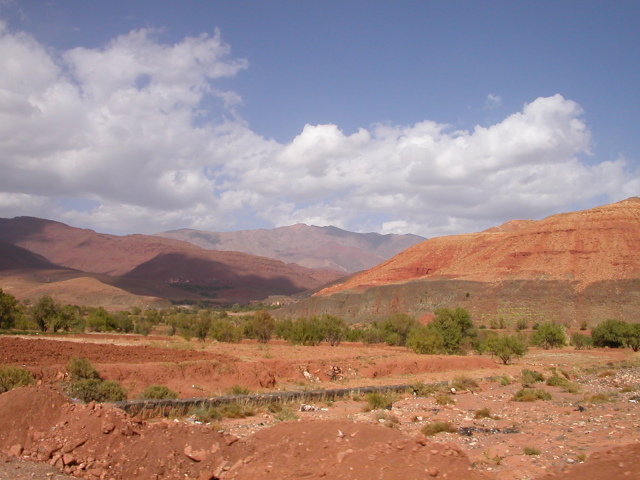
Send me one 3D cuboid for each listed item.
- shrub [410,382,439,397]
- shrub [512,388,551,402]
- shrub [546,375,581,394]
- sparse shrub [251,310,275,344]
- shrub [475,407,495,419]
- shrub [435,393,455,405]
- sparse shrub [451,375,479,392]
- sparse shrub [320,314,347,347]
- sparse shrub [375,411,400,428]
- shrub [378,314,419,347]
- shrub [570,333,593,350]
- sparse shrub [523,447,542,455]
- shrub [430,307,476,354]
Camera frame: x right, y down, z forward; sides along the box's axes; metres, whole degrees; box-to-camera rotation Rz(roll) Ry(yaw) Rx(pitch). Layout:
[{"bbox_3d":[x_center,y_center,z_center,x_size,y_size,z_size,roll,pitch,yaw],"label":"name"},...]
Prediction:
[{"bbox_3d":[4.764,6.794,31.188,1.296,0.559,1.166,0,-5,0],"label":"shrub"},{"bbox_3d":[9.116,6.674,29.487,1.664,0.500,1.498,0,-5,0],"label":"shrub"},{"bbox_3d":[11.372,6.722,31.951,1.611,0.838,1.450,0,-5,0],"label":"shrub"},{"bbox_3d":[-5.246,7.983,62.410,2.189,3.102,1.946,0,-5,0],"label":"sparse shrub"},{"bbox_3d":[6.078,6.359,25.277,0.752,0.386,0.677,0,-5,0],"label":"shrub"},{"bbox_3d":[5.443,6.929,29.906,0.874,0.525,0.779,0,-5,0],"label":"shrub"},{"bbox_3d":[7.128,7.079,33.746,1.381,0.888,1.225,0,-5,0],"label":"sparse shrub"},{"bbox_3d":[1.211,8.121,61.389,2.333,2.872,2.071,0,-5,0],"label":"sparse shrub"},{"bbox_3d":[2.306,6.113,23.376,0.905,0.539,0.815,0,-5,0],"label":"sparse shrub"},{"bbox_3d":[7.253,8.270,63.209,3.696,3.142,3.258,0,-5,0],"label":"shrub"},{"bbox_3d":[23.894,9.255,62.509,2.029,1.576,1.826,0,-5,0],"label":"shrub"},{"bbox_3d":[5.981,5.939,19.346,0.521,0.176,0.469,0,-5,0],"label":"sparse shrub"},{"bbox_3d":[11.694,7.874,59.930,4.061,4.072,3.655,0,-5,0],"label":"shrub"}]

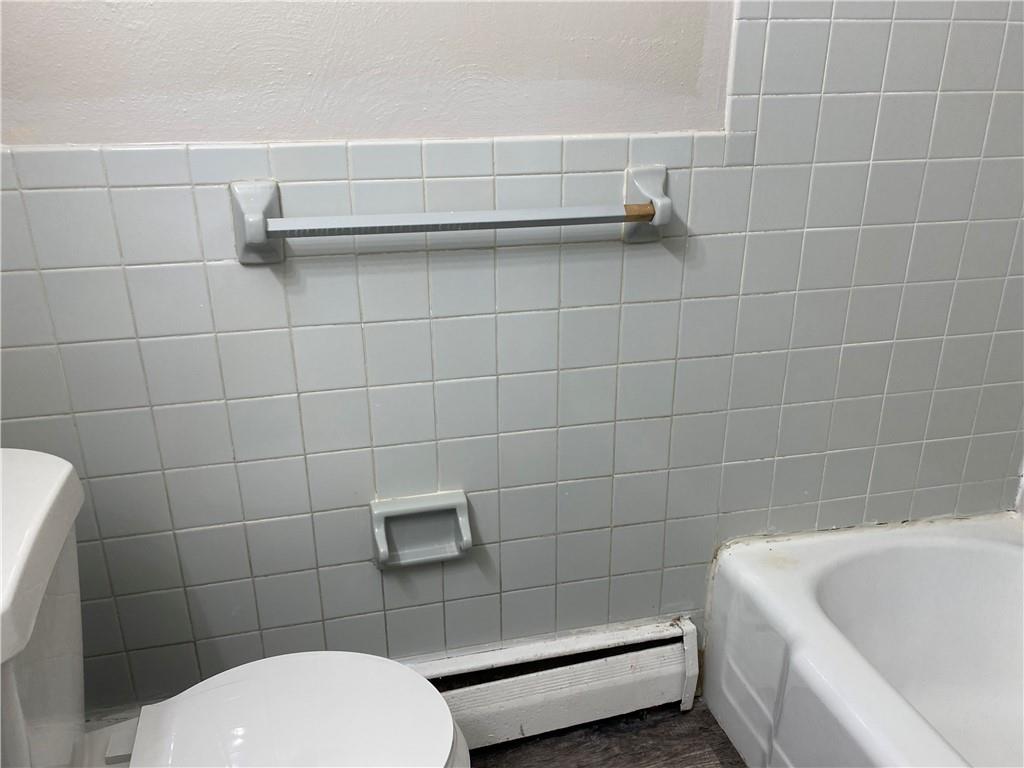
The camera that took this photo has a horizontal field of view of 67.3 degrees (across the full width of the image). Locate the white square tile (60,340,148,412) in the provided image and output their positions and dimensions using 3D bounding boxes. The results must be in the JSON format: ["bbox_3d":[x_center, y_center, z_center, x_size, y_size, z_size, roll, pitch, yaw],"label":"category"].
[{"bbox_3d":[-0.614,-0.013,1.163,0.108,0.108,0.009,-5,22,-12],"label":"white square tile"}]

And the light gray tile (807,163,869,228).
[{"bbox_3d":[0.560,-0.324,1.326,0.108,0.108,0.010,-5,22,-12],"label":"light gray tile"}]

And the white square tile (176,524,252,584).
[{"bbox_3d":[-0.501,0.286,1.301,0.108,0.108,0.010,-5,21,-12],"label":"white square tile"}]

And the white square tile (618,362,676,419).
[{"bbox_3d":[0.243,0.012,1.377,0.108,0.108,0.010,-5,22,-12],"label":"white square tile"}]

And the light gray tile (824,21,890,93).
[{"bbox_3d":[0.556,-0.526,1.244,0.108,0.108,0.010,-5,22,-12],"label":"light gray tile"}]

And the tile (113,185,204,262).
[{"bbox_3d":[-0.510,-0.227,1.106,0.108,0.108,0.009,-5,22,-12],"label":"tile"}]

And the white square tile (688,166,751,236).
[{"bbox_3d":[0.346,-0.305,1.282,0.108,0.108,0.009,-5,22,-12],"label":"white square tile"}]

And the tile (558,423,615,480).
[{"bbox_3d":[0.138,0.124,1.394,0.108,0.108,0.008,-5,22,-12],"label":"tile"}]

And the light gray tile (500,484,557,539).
[{"bbox_3d":[0.030,0.234,1.413,0.108,0.108,0.010,-5,22,-12],"label":"light gray tile"}]

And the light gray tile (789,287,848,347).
[{"bbox_3d":[0.562,-0.118,1.406,0.108,0.108,0.009,-5,22,-12],"label":"light gray tile"}]

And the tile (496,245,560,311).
[{"bbox_3d":[0.027,-0.173,1.256,0.108,0.108,0.009,-5,21,-13],"label":"tile"}]

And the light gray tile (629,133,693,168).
[{"bbox_3d":[0.235,-0.373,1.228,0.108,0.054,0.010,-5,21,-12],"label":"light gray tile"}]

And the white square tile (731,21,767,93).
[{"bbox_3d":[0.369,-0.511,1.209,0.057,0.108,0.009,-5,22,-12],"label":"white square tile"}]

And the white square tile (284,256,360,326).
[{"bbox_3d":[-0.292,-0.145,1.190,0.108,0.108,0.009,-5,22,-12],"label":"white square tile"}]

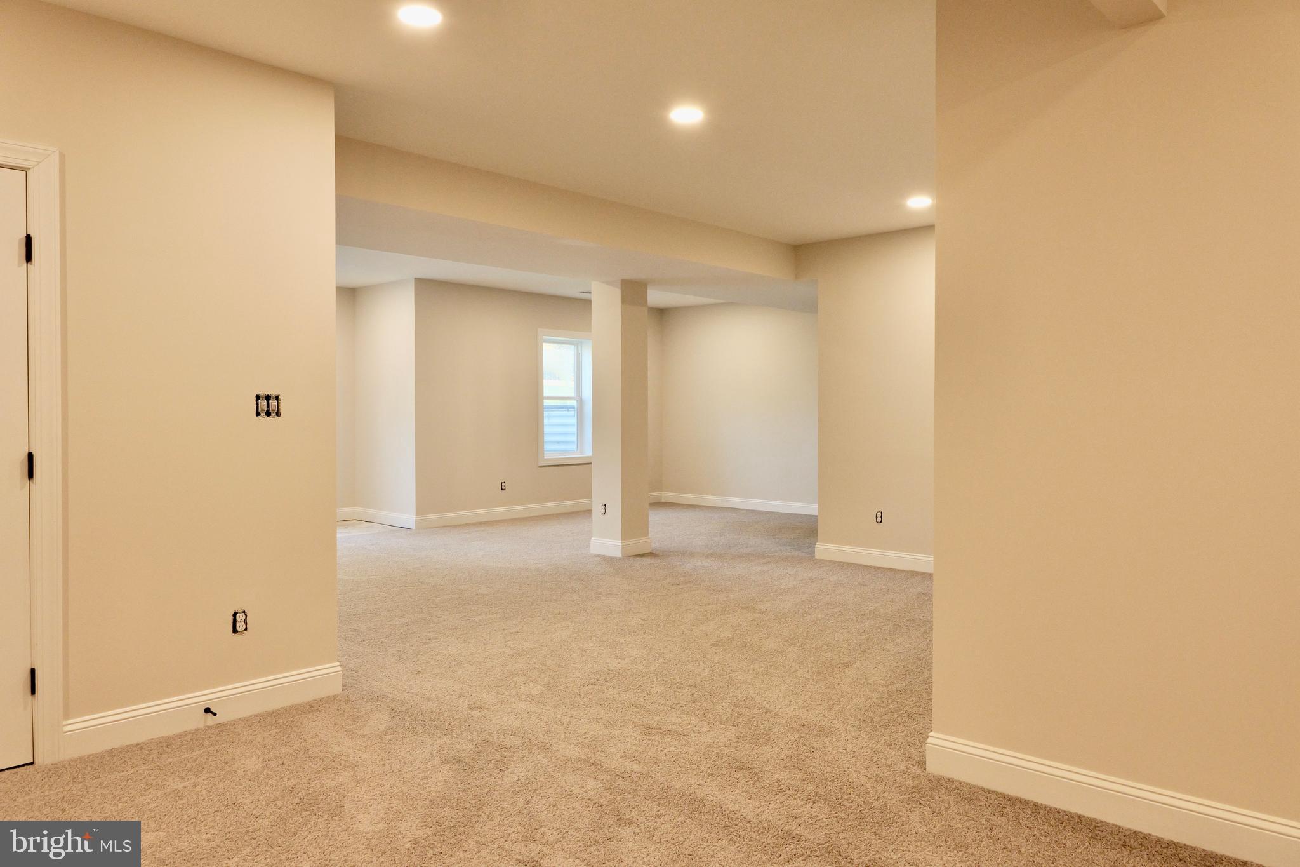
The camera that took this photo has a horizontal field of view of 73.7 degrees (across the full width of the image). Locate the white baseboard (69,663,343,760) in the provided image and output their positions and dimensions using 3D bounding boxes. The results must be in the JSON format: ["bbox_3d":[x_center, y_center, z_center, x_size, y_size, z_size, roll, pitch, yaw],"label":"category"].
[{"bbox_3d":[-1.717,1.077,3.432,0.020,0.136,1.031,1,2,44],"label":"white baseboard"}]

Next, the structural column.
[{"bbox_3d":[-0.246,-0.130,7.629,0.365,2.365,0.365,1,2,44],"label":"structural column"}]

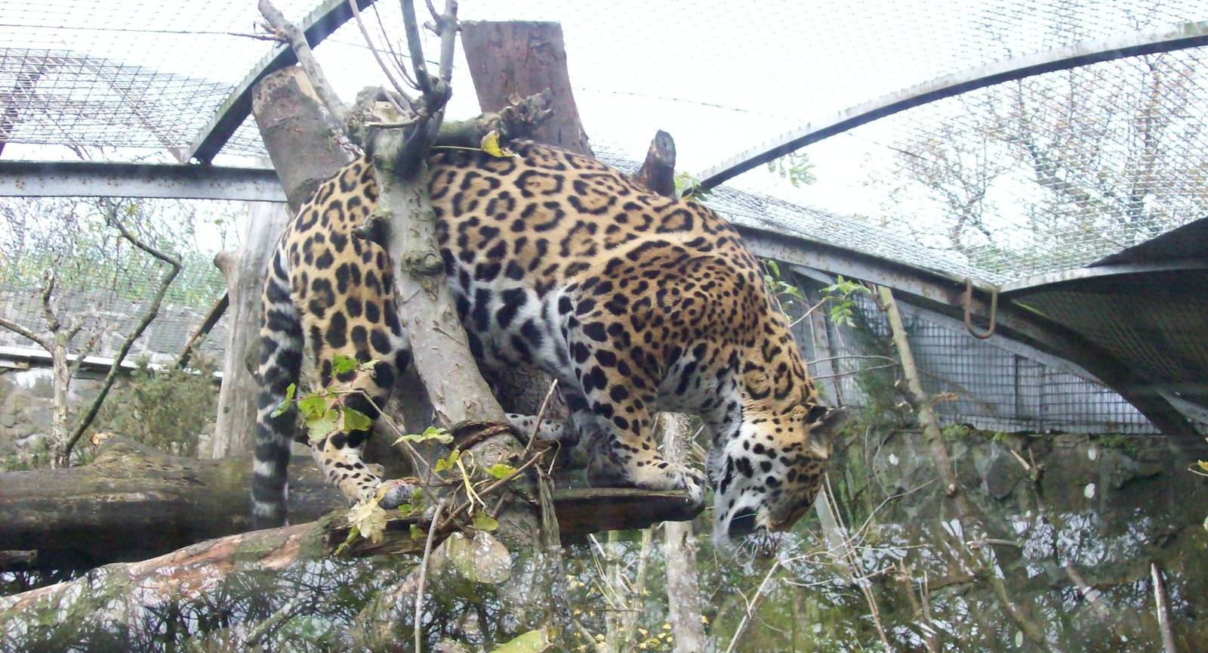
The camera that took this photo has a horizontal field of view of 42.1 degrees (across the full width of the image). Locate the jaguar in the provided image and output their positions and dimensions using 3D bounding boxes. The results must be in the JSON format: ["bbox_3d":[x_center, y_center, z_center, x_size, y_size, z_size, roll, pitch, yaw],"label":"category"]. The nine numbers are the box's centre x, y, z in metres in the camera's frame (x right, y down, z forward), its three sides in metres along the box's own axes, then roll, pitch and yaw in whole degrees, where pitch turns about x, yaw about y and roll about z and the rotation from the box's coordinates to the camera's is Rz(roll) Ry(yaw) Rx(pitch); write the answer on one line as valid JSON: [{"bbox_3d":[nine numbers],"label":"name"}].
[{"bbox_3d":[-0.110,0.028,3.050,1.140,0.780,0.460,0,-3,0],"label":"jaguar"}]

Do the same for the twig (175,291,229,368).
[{"bbox_3d":[-1.229,0.013,4.800,0.030,0.290,0.030,36,0,0],"label":"twig"}]

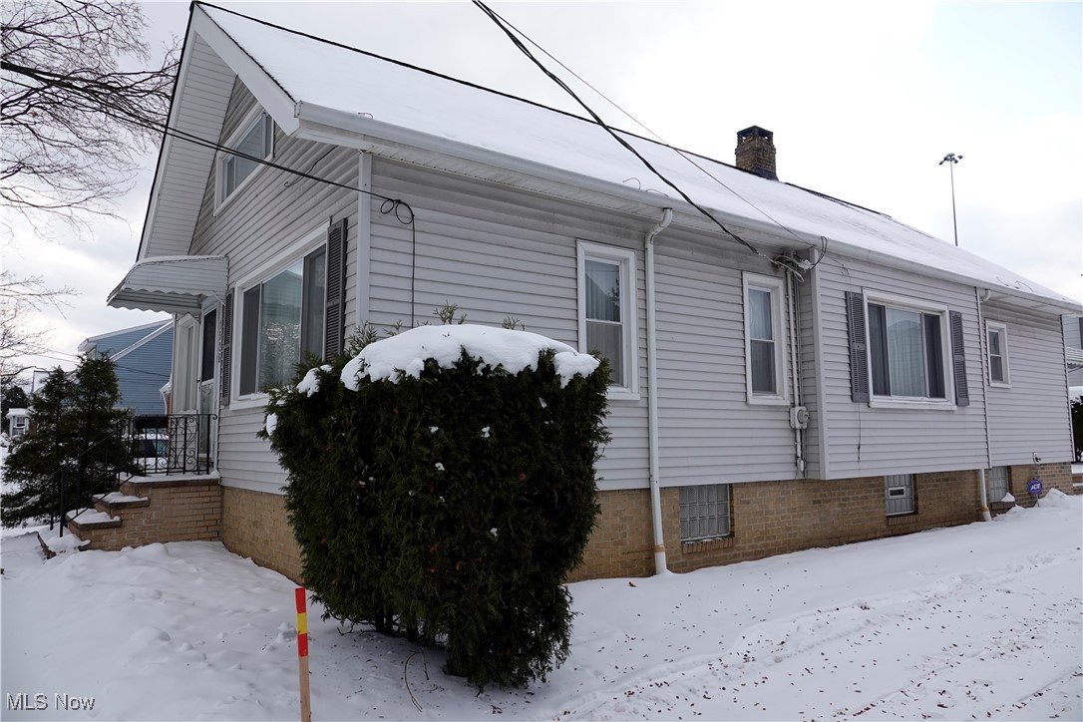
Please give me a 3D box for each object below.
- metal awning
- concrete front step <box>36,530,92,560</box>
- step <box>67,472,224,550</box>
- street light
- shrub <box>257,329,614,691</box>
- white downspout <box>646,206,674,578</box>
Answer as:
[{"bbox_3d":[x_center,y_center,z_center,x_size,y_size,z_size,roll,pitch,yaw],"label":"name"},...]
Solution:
[{"bbox_3d":[-4.723,-0.975,9.093,1.110,0.590,1.400,4,-8,-37],"label":"metal awning"},{"bbox_3d":[-5.461,2.115,8.245,0.380,0.150,1.700,4,-8,-37],"label":"concrete front step"},{"bbox_3d":[-4.812,1.777,8.685,1.400,0.760,1.480,4,-8,-37],"label":"step"},{"bbox_3d":[42.987,-6.130,73.865,2.400,31.500,2.400,4,-8,-35],"label":"street light"},{"bbox_3d":[-0.775,0.814,4.468,1.400,2.040,2.000,4,-8,-35],"label":"shrub"},{"bbox_3d":[1.220,0.297,7.151,0.100,3.600,0.360,4,-8,-35],"label":"white downspout"}]

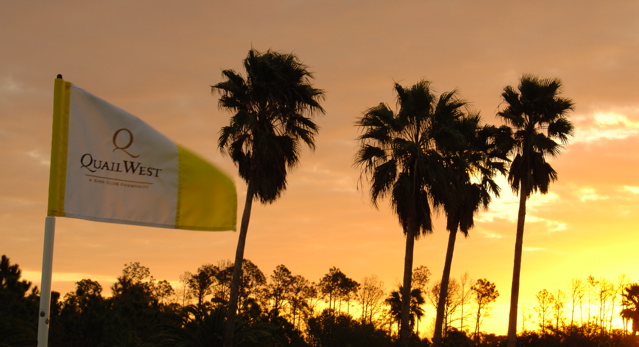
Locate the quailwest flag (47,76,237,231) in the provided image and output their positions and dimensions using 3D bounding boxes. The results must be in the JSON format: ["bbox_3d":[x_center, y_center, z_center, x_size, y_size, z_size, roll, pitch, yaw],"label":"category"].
[{"bbox_3d":[-0.464,-0.052,3.330,0.490,0.385,0.130,3,-9,-12],"label":"quailwest flag"}]

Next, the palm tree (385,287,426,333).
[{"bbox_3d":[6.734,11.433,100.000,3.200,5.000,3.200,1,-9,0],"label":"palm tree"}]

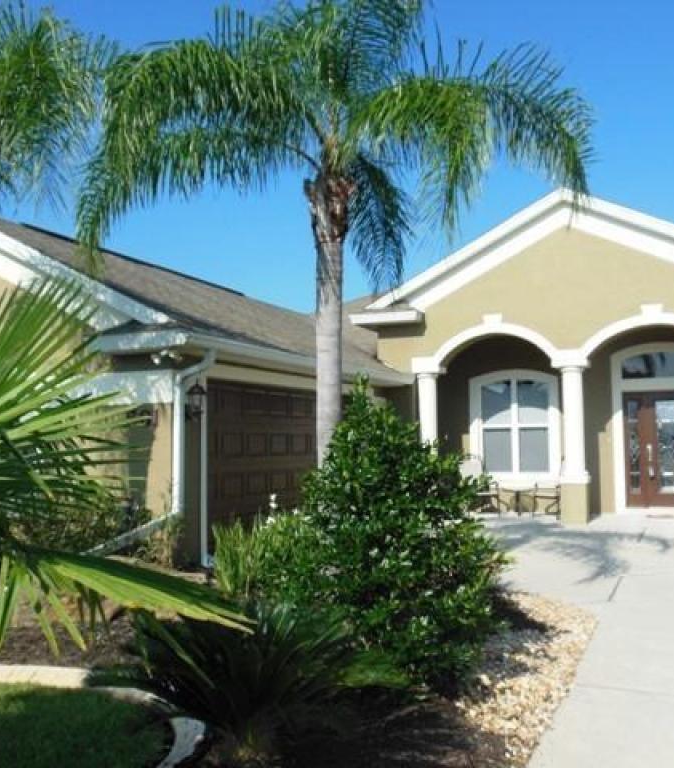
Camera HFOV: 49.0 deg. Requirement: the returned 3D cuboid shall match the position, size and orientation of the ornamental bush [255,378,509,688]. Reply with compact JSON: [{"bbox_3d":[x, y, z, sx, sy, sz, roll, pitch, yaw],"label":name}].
[{"bbox_3d":[0.292,0.913,4.851,1.600,1.895,1.450,-1,-4,0],"label":"ornamental bush"}]

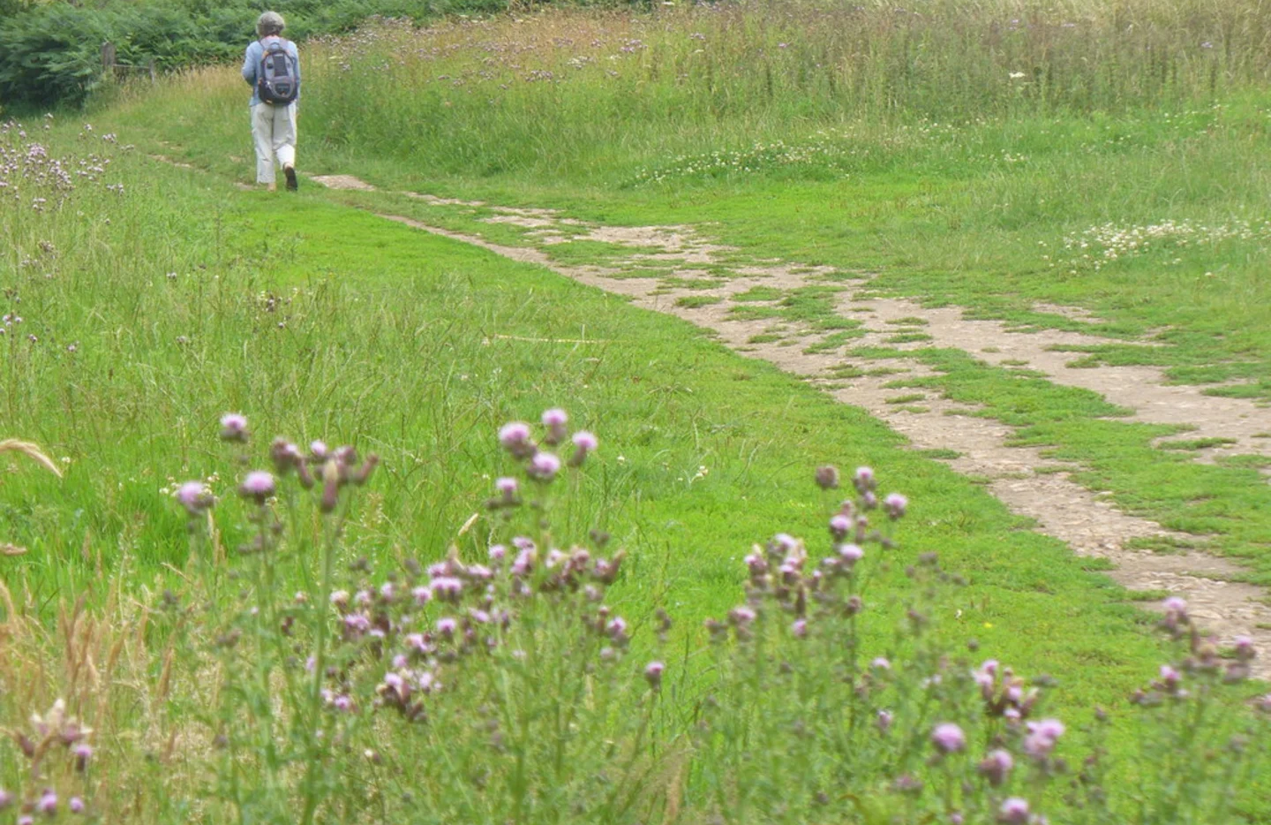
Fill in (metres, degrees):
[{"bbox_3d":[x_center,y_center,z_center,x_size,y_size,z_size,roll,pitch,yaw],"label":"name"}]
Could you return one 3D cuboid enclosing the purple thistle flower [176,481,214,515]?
[{"bbox_3d":[-0.331,0.064,3.500,0.025,0.026,0.025,-18,7,0],"label":"purple thistle flower"}]

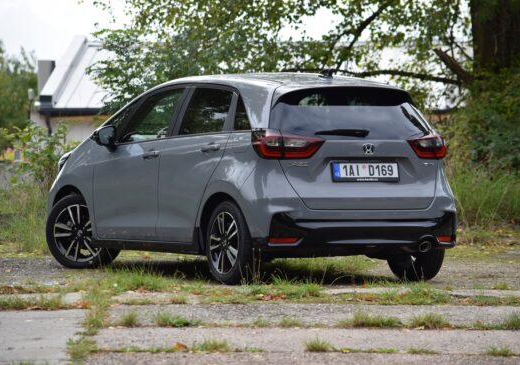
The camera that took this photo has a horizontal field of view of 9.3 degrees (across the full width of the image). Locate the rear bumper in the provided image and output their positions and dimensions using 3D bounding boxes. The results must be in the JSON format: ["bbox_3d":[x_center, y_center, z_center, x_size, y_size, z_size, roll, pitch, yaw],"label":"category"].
[{"bbox_3d":[0.705,0.345,22.164,1.640,0.330,0.350,0,1,-27],"label":"rear bumper"}]

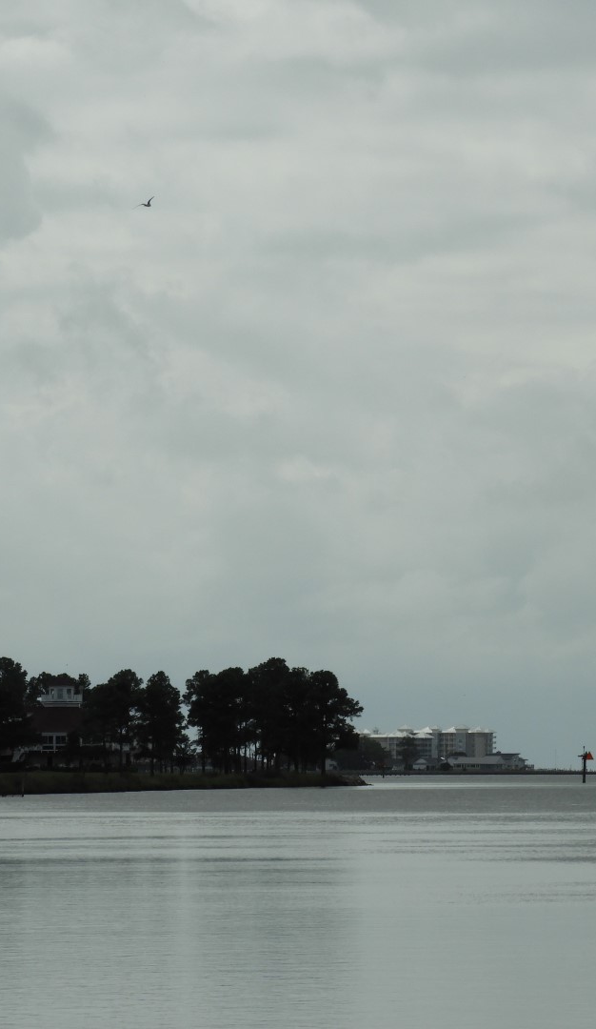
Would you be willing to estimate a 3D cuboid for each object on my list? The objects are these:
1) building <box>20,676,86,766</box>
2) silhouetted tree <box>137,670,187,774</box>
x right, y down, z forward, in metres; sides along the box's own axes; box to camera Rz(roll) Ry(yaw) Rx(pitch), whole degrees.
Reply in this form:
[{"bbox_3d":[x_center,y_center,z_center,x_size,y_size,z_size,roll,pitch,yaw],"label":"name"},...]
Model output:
[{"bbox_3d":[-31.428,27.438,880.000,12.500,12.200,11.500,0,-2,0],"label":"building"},{"bbox_3d":[-16.163,24.498,800.000,6.100,12.400,6.000,0,-2,0],"label":"silhouetted tree"}]

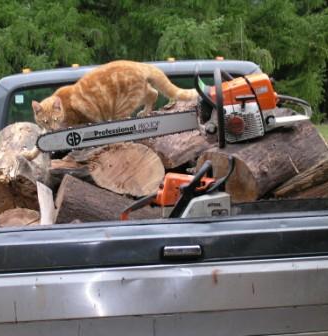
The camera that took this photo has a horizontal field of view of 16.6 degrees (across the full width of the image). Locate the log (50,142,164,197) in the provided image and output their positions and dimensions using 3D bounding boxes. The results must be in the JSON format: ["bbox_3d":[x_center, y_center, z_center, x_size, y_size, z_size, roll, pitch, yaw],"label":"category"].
[{"bbox_3d":[-0.225,0.000,4.540,0.290,0.200,0.397,15,-3,-25],"label":"log"}]

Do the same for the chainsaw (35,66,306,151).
[{"bbox_3d":[0.049,-0.219,4.550,1.123,0.310,0.260,-8,3,-5],"label":"chainsaw"}]

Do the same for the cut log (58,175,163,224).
[{"bbox_3d":[-0.187,0.176,4.150,0.403,0.210,0.220,17,-5,-20],"label":"cut log"}]

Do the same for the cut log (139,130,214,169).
[{"bbox_3d":[0.115,-0.152,4.770,0.220,0.220,0.423,0,13,43],"label":"cut log"}]

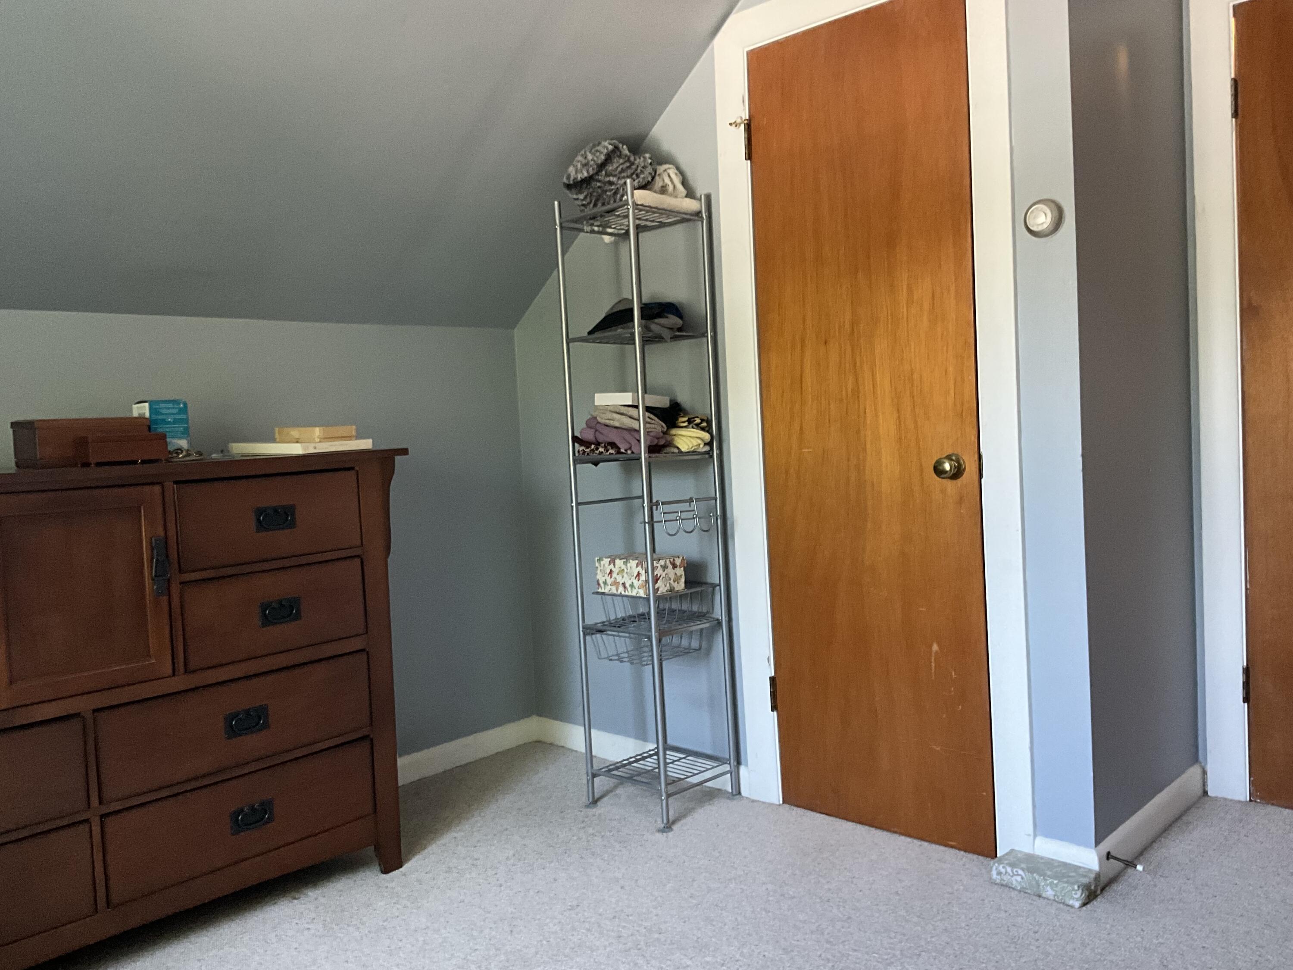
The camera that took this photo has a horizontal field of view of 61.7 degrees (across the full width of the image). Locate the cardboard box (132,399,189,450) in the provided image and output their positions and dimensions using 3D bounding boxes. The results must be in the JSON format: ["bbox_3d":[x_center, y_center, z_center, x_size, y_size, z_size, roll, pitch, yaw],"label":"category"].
[{"bbox_3d":[-1.145,-0.124,2.549,0.099,0.141,0.089,0,5,44],"label":"cardboard box"}]

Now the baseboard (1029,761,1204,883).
[{"bbox_3d":[1.161,0.794,2.614,0.148,0.096,0.732,0,5,44],"label":"baseboard"}]

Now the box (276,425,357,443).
[{"bbox_3d":[-0.842,-0.126,2.758,0.152,0.038,0.122,-1,4,30],"label":"box"}]

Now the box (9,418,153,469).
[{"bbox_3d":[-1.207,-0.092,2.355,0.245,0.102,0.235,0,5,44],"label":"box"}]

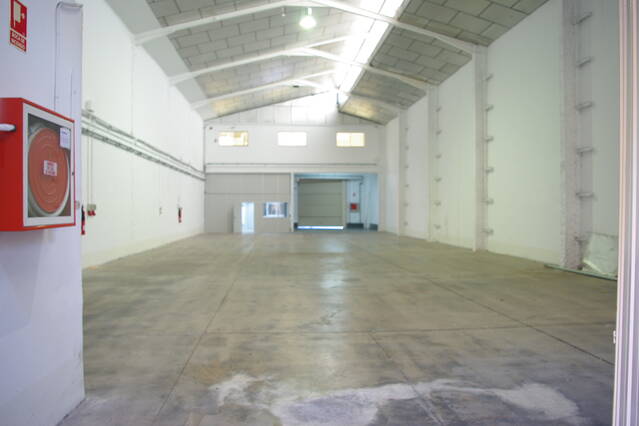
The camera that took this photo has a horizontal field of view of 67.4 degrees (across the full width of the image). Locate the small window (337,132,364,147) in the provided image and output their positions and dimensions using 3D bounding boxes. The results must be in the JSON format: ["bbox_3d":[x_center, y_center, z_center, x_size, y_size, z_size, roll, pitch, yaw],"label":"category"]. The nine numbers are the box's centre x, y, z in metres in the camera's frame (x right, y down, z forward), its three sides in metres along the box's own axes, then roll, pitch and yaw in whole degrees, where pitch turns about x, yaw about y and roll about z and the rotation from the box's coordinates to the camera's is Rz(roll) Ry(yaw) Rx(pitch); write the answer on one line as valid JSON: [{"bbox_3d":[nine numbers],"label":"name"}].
[{"bbox_3d":[2.109,-4.918,32.286,1.940,0.980,0.120,0,0,-5],"label":"small window"}]

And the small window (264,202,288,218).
[{"bbox_3d":[-2.911,-0.173,31.918,1.660,1.070,0.120,0,0,-5],"label":"small window"}]

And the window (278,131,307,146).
[{"bbox_3d":[-1.787,-4.904,31.953,1.920,0.970,0.120,0,0,-5],"label":"window"}]

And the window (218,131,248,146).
[{"bbox_3d":[-5.655,-4.867,31.622,1.960,0.980,0.120,0,0,-5],"label":"window"}]

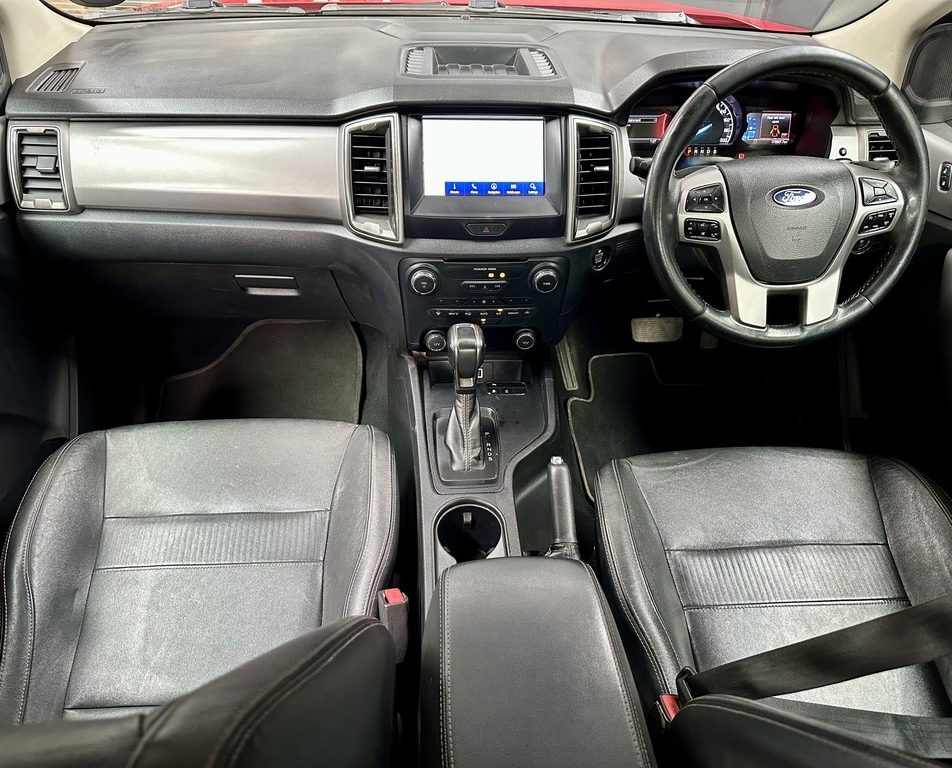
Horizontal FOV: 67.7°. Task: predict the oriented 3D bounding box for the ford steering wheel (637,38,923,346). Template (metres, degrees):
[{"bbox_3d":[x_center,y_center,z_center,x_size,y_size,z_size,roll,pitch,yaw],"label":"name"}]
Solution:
[{"bbox_3d":[0.408,-0.242,0.954,0.380,0.380,0.100,-1,13,-4],"label":"ford steering wheel"}]

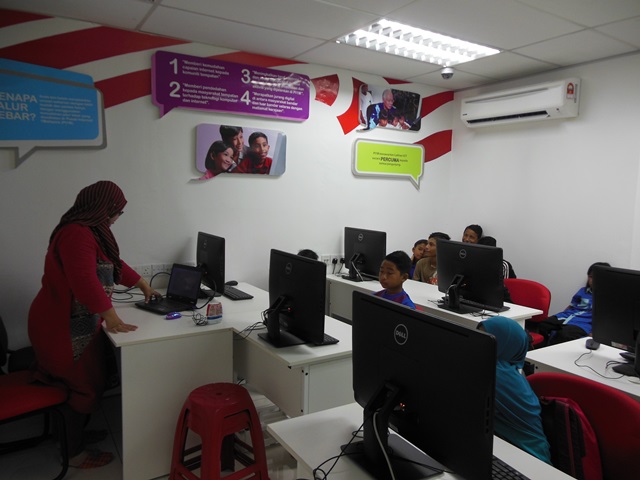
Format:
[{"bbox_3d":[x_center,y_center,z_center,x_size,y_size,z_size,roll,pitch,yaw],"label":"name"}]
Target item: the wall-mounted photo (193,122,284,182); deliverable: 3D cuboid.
[{"bbox_3d":[-0.638,-0.673,3.716,0.800,0.430,0.050,-3,7,-33],"label":"wall-mounted photo"}]

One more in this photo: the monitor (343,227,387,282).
[{"bbox_3d":[0.359,0.133,4.008,0.220,0.450,0.570,-3,7,-33],"label":"monitor"}]

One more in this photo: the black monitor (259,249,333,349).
[{"bbox_3d":[-0.154,0.300,2.397,0.220,0.438,0.575,-3,7,-32],"label":"black monitor"}]

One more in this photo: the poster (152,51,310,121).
[{"bbox_3d":[-0.639,-1.138,3.634,1.290,0.470,0.060,-3,7,-32],"label":"poster"}]

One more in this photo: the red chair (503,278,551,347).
[{"bbox_3d":[1.434,0.735,3.607,0.560,0.840,0.490,-3,7,-32],"label":"red chair"}]

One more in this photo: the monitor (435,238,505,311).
[{"bbox_3d":[0.953,0.242,3.099,0.220,0.441,0.570,-3,7,-32],"label":"monitor"}]

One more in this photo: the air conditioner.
[{"bbox_3d":[1.765,-1.216,4.206,0.220,0.305,1.060,-3,7,-32],"label":"air conditioner"}]

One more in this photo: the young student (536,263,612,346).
[{"bbox_3d":[1.820,0.675,3.291,0.640,1.050,0.440,0,6,-11],"label":"young student"}]

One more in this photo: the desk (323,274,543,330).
[{"bbox_3d":[0.715,0.774,3.679,0.600,0.750,1.830,-3,7,-33],"label":"desk"}]

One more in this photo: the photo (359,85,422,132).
[{"bbox_3d":[0.678,-1.230,4.454,0.785,0.420,0.045,-3,7,-32],"label":"photo"}]

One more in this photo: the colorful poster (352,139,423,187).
[{"bbox_3d":[0.693,-0.722,4.576,0.890,0.450,0.050,-3,7,-33],"label":"colorful poster"}]

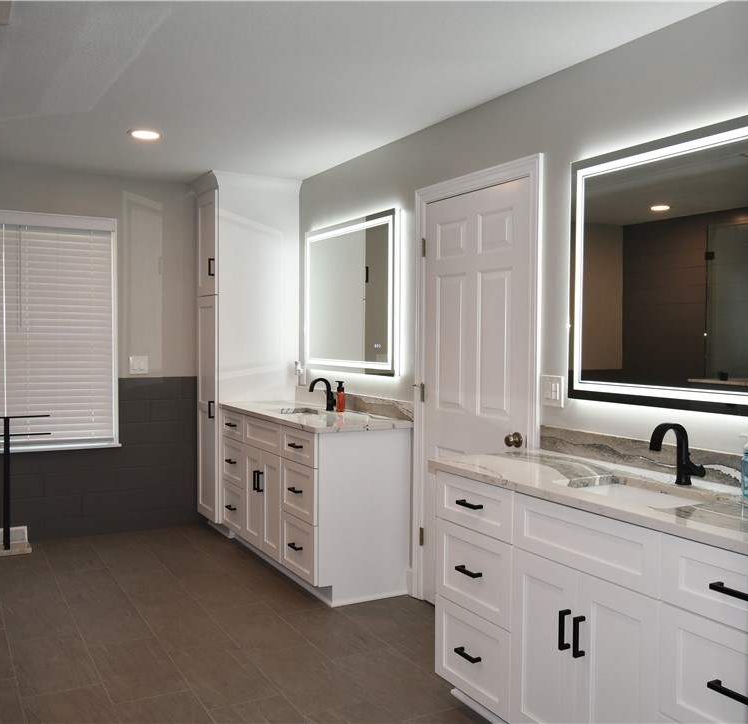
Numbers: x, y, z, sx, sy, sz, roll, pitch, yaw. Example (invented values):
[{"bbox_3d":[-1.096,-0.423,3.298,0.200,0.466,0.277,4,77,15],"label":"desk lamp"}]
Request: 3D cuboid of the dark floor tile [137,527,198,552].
[{"bbox_3d":[-1.432,1.209,5.122,0.294,0.010,0.588,-1,2,-30],"label":"dark floor tile"}]

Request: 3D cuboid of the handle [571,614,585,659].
[{"bbox_3d":[0.594,0.789,2.166,0.034,0.113,0.012,-1,2,-29],"label":"handle"}]

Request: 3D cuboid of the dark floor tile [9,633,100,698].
[{"bbox_3d":[-1.355,1.270,3.184,0.294,0.010,0.588,-1,2,-30],"label":"dark floor tile"}]

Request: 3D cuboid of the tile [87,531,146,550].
[{"bbox_3d":[-1.720,1.203,5.040,0.301,0.010,0.380,-1,2,-29],"label":"tile"}]

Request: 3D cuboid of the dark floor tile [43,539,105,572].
[{"bbox_3d":[-1.864,1.219,4.679,0.294,0.010,0.588,-1,2,-30],"label":"dark floor tile"}]

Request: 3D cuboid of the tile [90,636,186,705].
[{"bbox_3d":[-0.988,1.276,3.138,0.298,0.010,0.595,0,2,-30],"label":"tile"}]

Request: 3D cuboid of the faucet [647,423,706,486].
[{"bbox_3d":[0.952,0.295,2.364,0.189,0.198,0.113,0,2,-30],"label":"faucet"}]

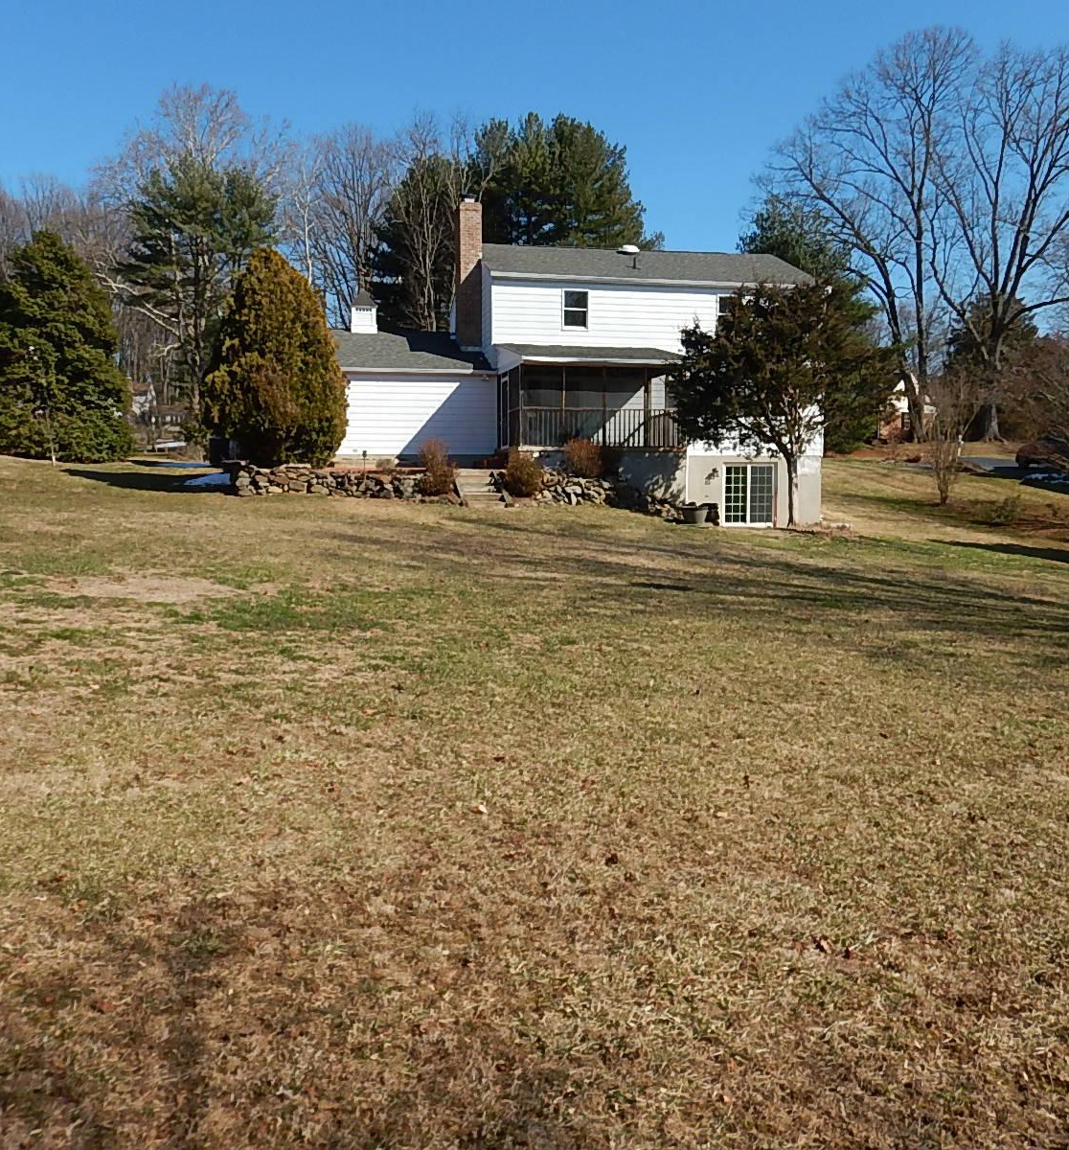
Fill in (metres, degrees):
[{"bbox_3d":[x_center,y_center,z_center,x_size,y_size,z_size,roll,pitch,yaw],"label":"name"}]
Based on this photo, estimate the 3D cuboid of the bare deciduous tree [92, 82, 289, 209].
[{"bbox_3d":[-19.632,-17.035,60.722,10.760,21.438,10.760,-2,5,-18],"label":"bare deciduous tree"}]

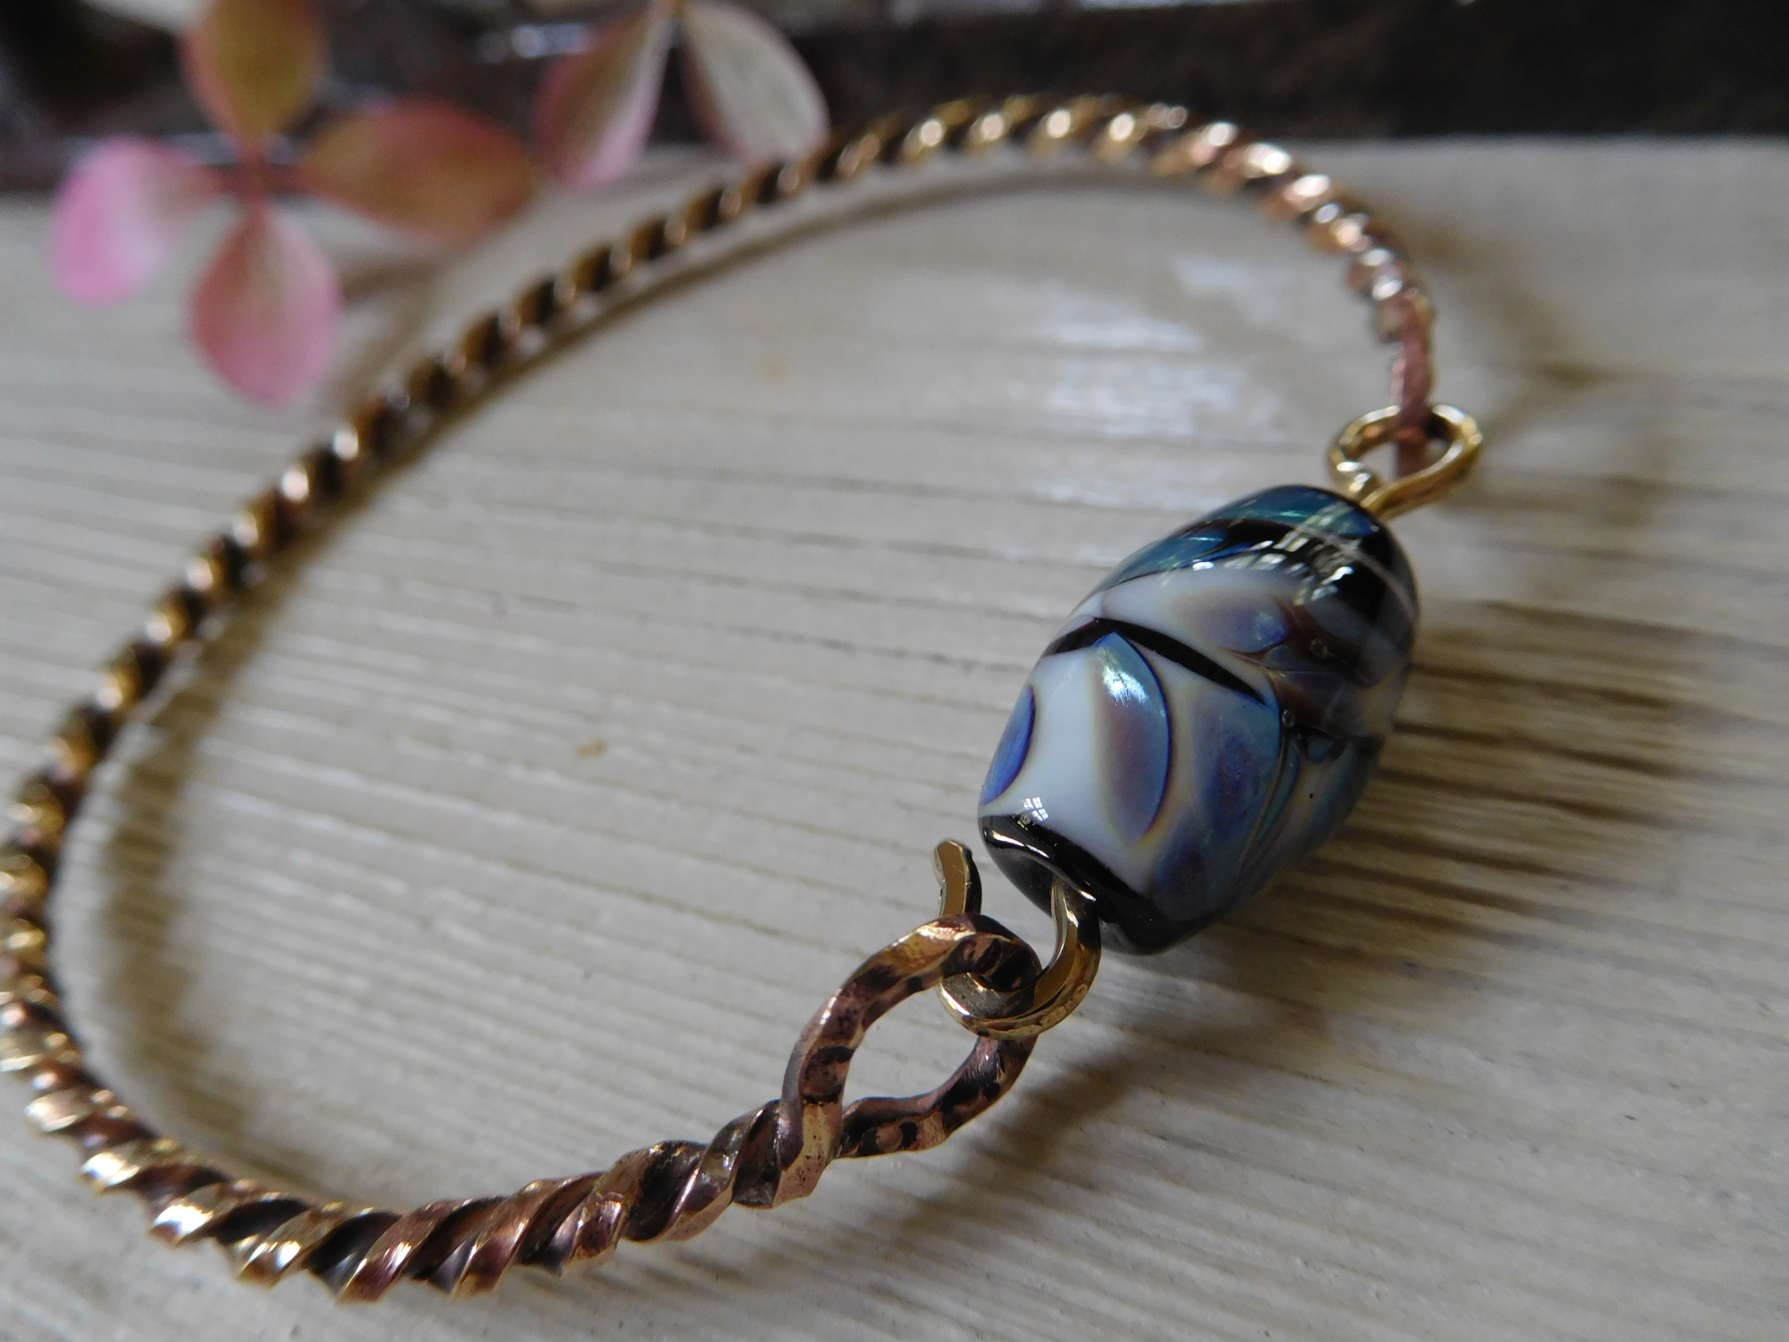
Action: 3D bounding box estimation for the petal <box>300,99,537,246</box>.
[{"bbox_3d":[-0.033,-0.034,0.089,0.016,0.009,0.004,3,7,3],"label":"petal"}]

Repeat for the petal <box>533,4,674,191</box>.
[{"bbox_3d":[-0.020,-0.039,0.088,0.004,0.008,0.013,-1,60,64],"label":"petal"}]

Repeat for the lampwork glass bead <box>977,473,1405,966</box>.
[{"bbox_3d":[0.011,0.001,0.044,0.011,0.011,0.019,27,65,35],"label":"lampwork glass bead"}]

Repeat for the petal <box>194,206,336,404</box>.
[{"bbox_3d":[-0.042,-0.024,0.086,0.010,0.004,0.014,-4,73,-25],"label":"petal"}]

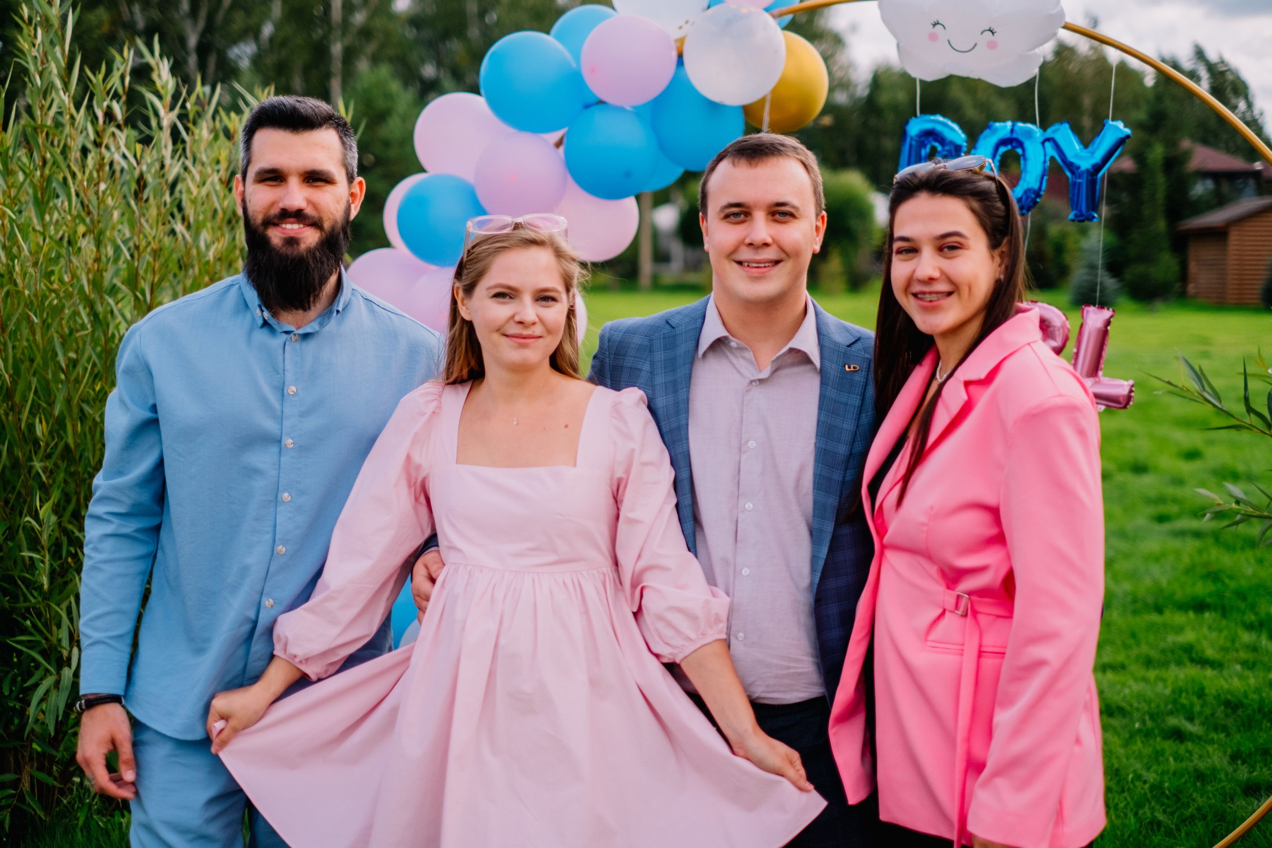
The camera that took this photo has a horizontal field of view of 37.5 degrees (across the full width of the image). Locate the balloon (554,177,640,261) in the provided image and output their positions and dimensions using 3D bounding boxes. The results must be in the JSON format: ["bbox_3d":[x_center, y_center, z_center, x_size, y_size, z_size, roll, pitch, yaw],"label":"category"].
[{"bbox_3d":[-0.092,-0.467,4.200,0.205,0.205,0.213,0,5,0],"label":"balloon"}]

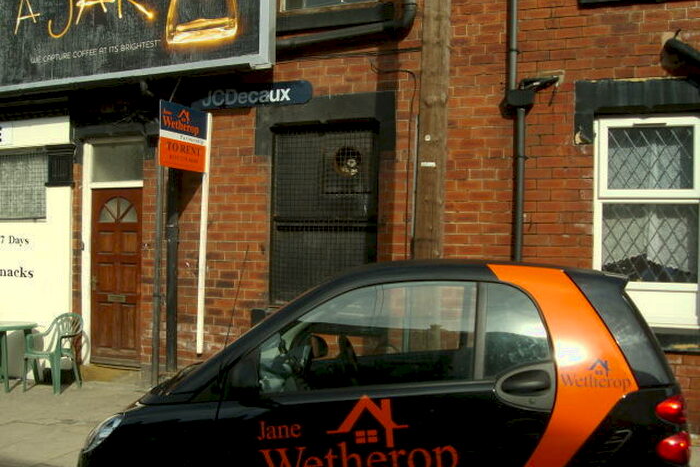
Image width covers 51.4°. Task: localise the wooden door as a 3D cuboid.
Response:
[{"bbox_3d":[-2.625,0.486,8.194,0.750,1.980,0.060,0,-1,23],"label":"wooden door"}]

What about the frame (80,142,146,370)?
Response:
[{"bbox_3d":[-2.654,0.213,8.190,0.930,2.540,0.110,0,-1,23],"label":"frame"}]

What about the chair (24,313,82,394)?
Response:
[{"bbox_3d":[-3.088,1.222,7.562,0.510,0.780,0.510,1,-1,13],"label":"chair"}]

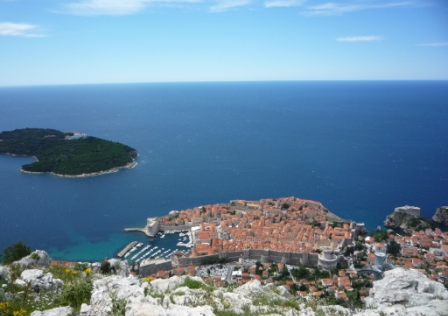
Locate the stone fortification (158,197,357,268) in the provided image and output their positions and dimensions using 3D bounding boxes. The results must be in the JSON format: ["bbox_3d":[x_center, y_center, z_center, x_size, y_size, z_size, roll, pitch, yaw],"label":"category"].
[{"bbox_3d":[80.000,178.200,1000.000,540.000,57.000,450.000,0,11,5],"label":"stone fortification"}]

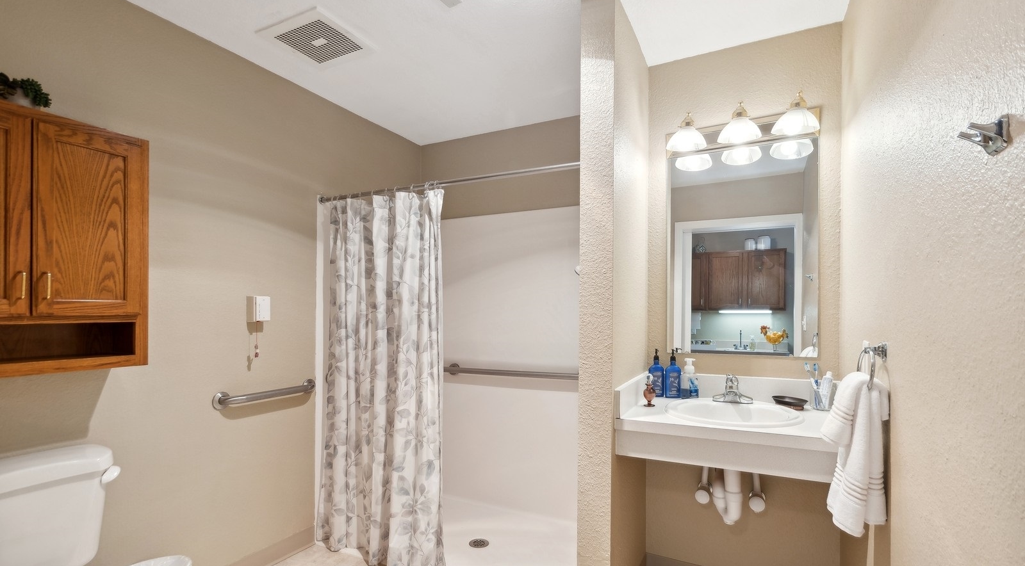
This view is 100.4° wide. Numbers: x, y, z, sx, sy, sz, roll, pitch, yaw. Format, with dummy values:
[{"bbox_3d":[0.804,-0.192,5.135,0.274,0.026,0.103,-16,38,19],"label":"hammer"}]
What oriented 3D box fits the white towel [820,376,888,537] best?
[{"bbox_3d":[0.951,0.469,1.190,0.120,0.425,0.170,-1,-3,28],"label":"white towel"}]

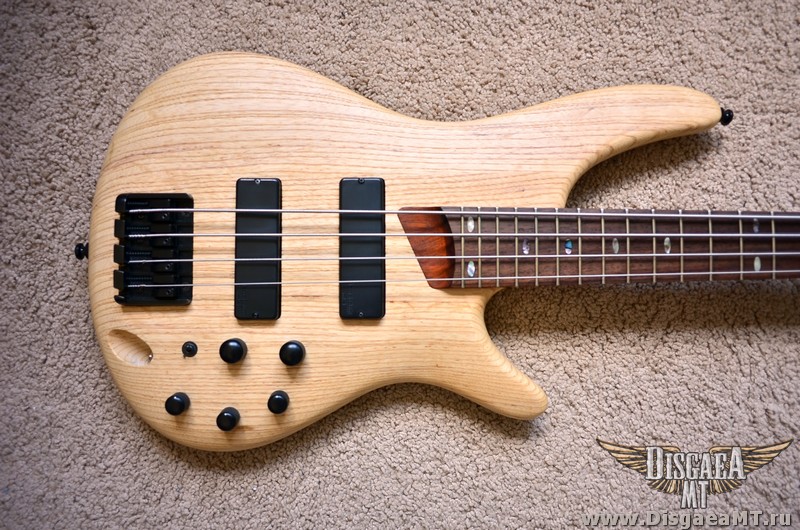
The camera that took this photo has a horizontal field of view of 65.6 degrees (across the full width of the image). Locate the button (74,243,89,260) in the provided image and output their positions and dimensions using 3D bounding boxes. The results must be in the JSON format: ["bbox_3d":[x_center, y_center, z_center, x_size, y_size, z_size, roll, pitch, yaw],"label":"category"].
[{"bbox_3d":[-0.248,-0.010,0.489,0.012,0.013,0.013,0,88,-2],"label":"button"}]

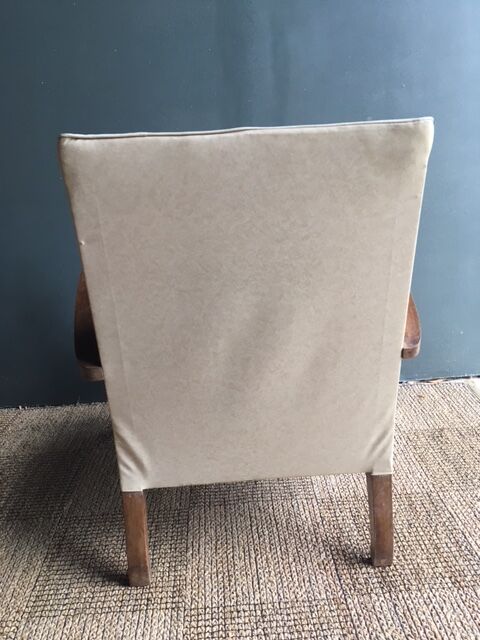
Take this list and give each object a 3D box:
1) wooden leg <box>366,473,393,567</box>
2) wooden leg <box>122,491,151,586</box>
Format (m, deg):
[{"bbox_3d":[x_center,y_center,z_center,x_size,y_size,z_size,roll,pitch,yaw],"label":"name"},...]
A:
[{"bbox_3d":[0.281,0.394,1.077,0.039,0.193,0.043,-4,6,-1],"label":"wooden leg"},{"bbox_3d":[-0.203,0.426,1.068,0.039,0.193,0.043,-4,6,-1],"label":"wooden leg"}]

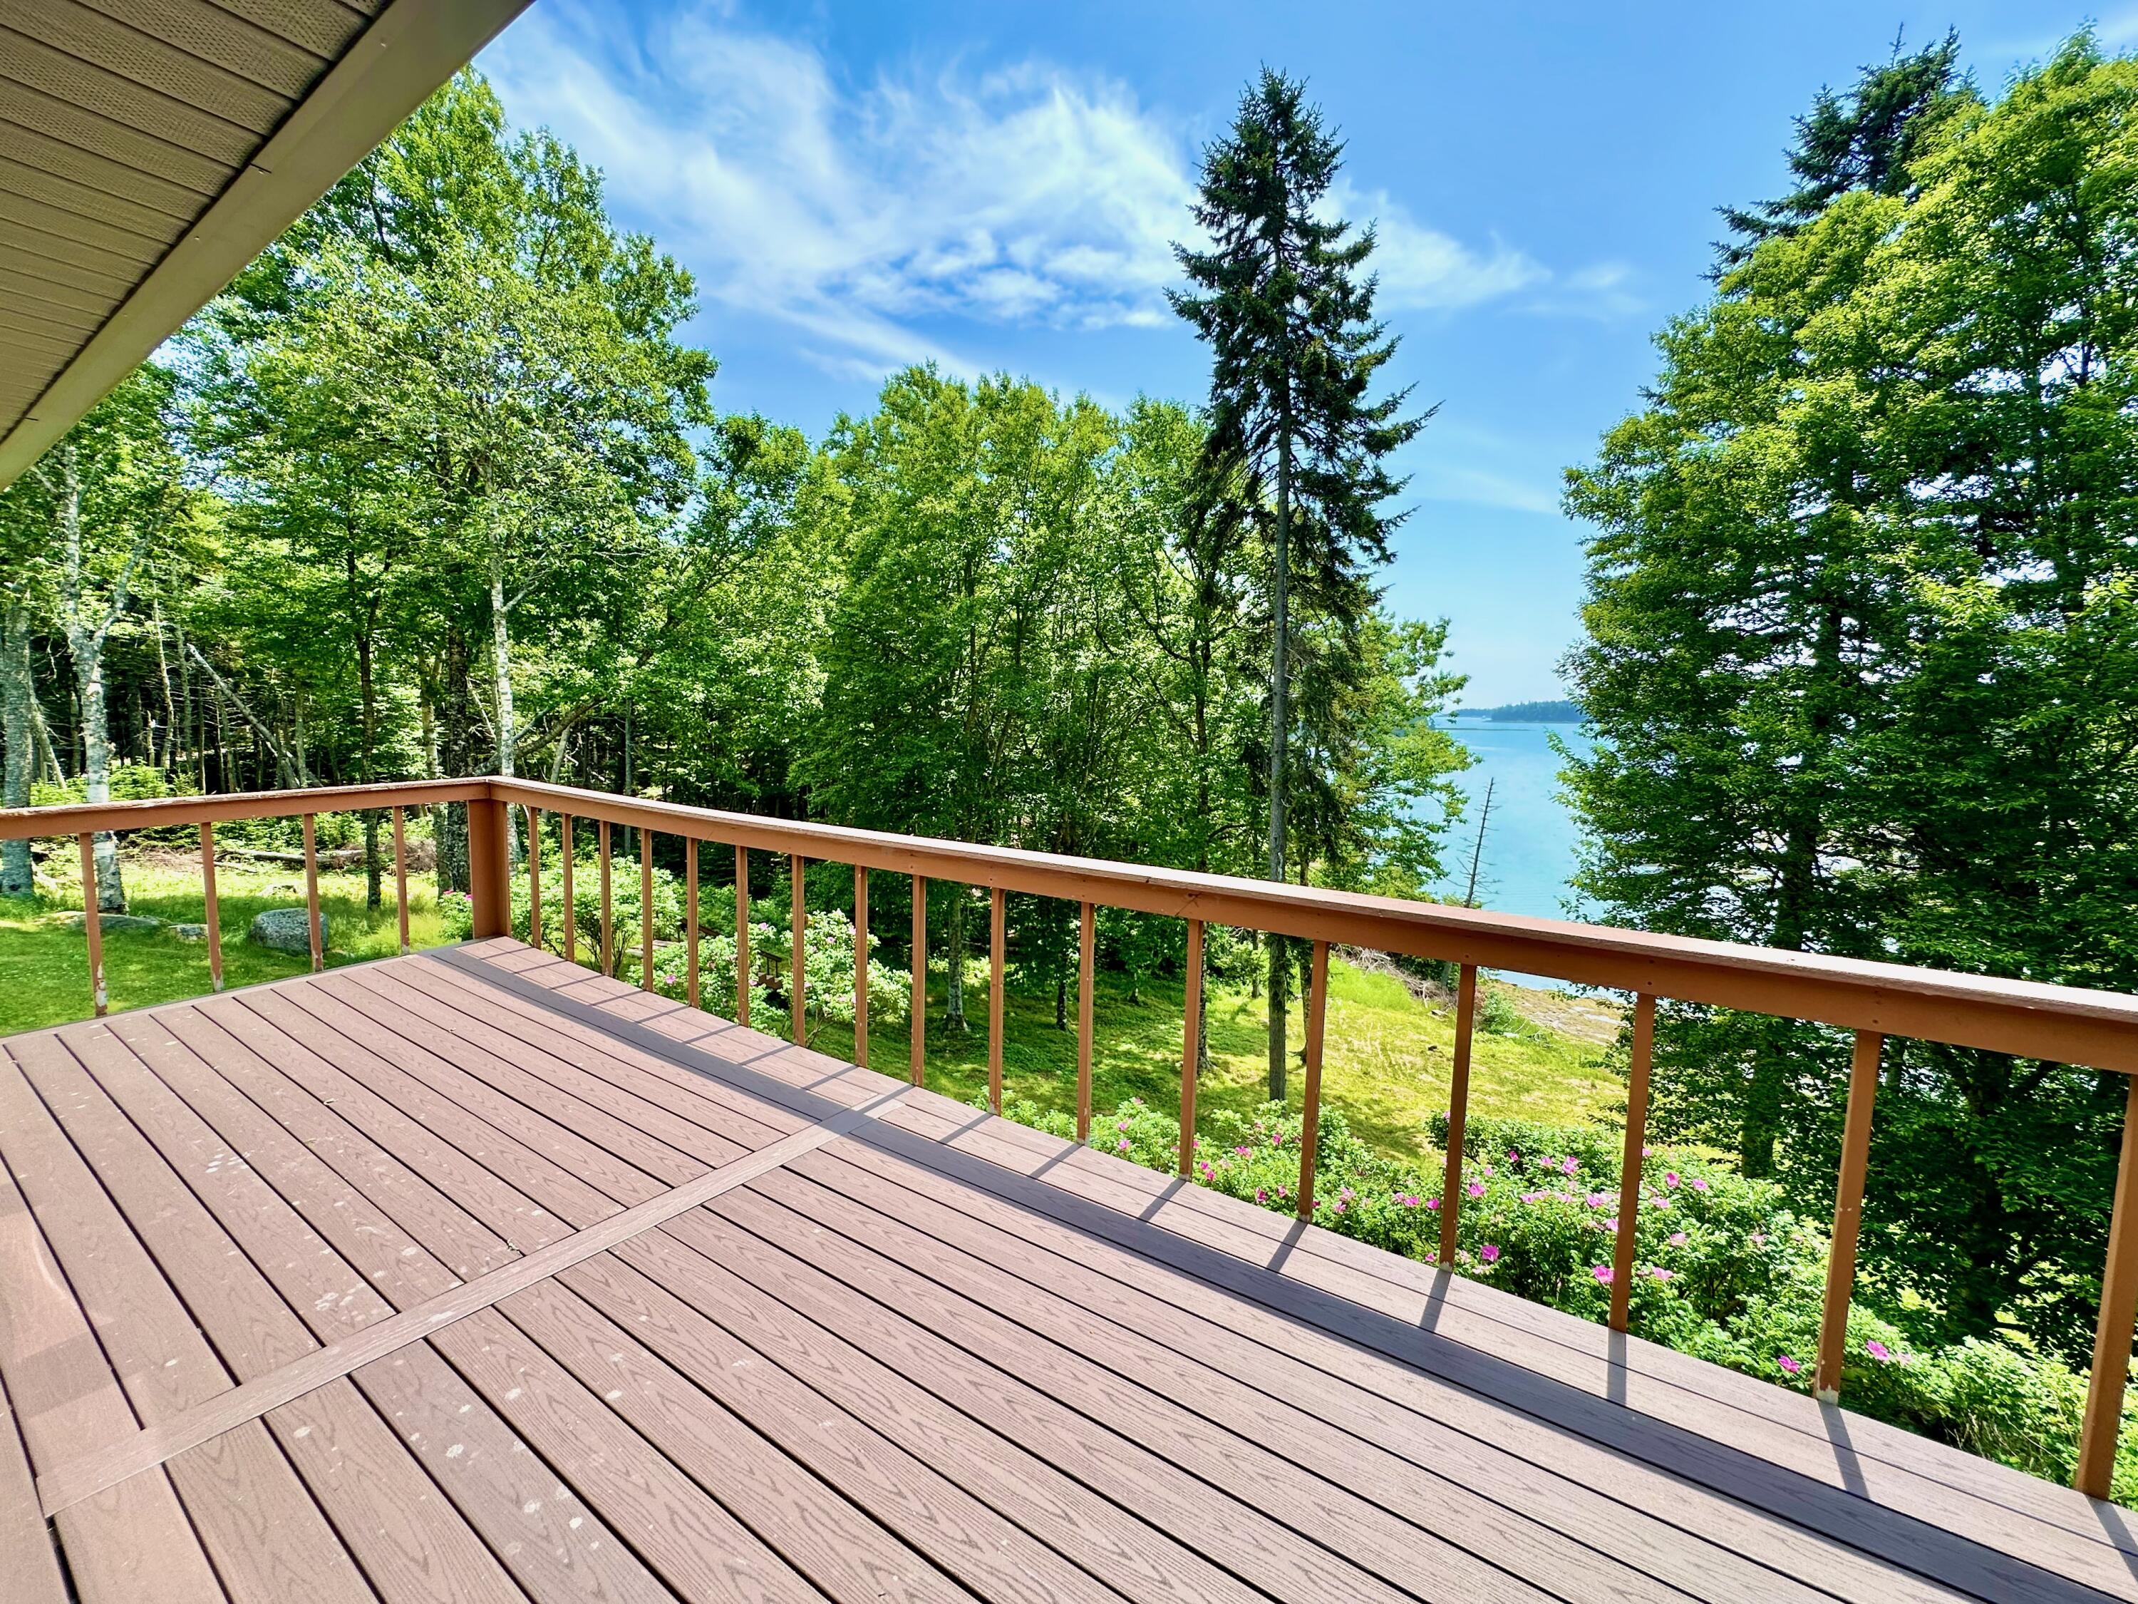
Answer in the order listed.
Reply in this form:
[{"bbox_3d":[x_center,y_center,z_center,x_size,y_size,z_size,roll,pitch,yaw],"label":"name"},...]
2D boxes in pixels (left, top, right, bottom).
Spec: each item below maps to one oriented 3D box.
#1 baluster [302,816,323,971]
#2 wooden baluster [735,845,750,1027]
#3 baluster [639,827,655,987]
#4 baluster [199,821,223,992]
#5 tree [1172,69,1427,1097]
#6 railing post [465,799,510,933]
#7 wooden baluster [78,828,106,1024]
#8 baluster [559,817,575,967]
[{"bbox_3d":[-4.140,0.488,4.746,0.041,0.910,0.041,5,7,33],"label":"baluster"},{"bbox_3d":[-1.561,0.633,4.144,0.041,0.910,0.041,5,7,33],"label":"wooden baluster"},{"bbox_3d":[-2.234,0.566,4.592,0.041,0.910,0.041,5,7,33],"label":"baluster"},{"bbox_3d":[-4.355,0.525,4.398,0.041,0.910,0.041,5,7,33],"label":"baluster"},{"bbox_3d":[3.337,-2.752,12.940,3.800,15.350,3.800,1,6,0],"label":"tree"},{"bbox_3d":[-3.650,0.408,5.468,0.155,0.930,0.155,5,7,33],"label":"railing post"},{"bbox_3d":[-4.567,0.562,4.051,0.041,0.910,0.041,5,7,33],"label":"wooden baluster"},{"bbox_3d":[-2.912,0.488,5.040,0.041,0.910,0.041,5,7,33],"label":"baluster"}]

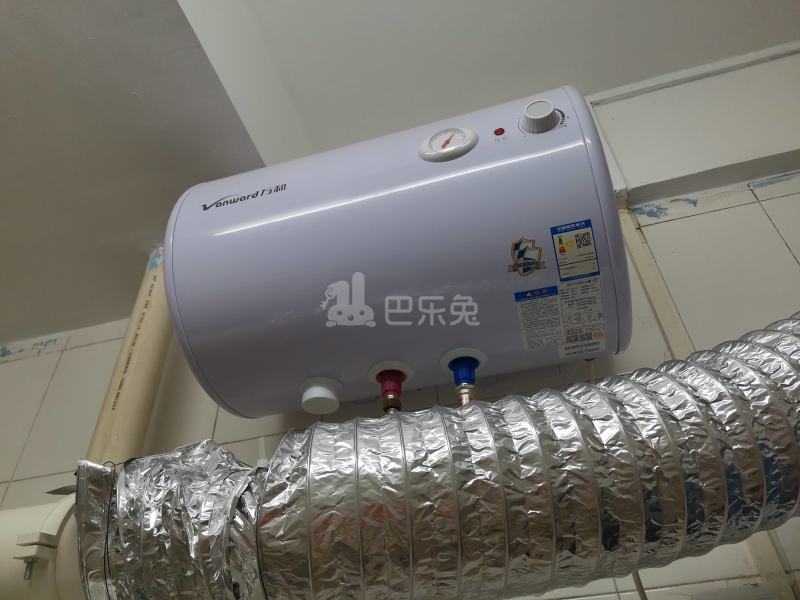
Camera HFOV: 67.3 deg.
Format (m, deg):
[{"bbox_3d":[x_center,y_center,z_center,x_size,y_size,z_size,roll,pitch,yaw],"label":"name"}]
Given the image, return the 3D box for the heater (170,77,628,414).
[{"bbox_3d":[0.004,-0.057,0.908,0.595,0.392,0.394,-12,-42,11],"label":"heater"}]

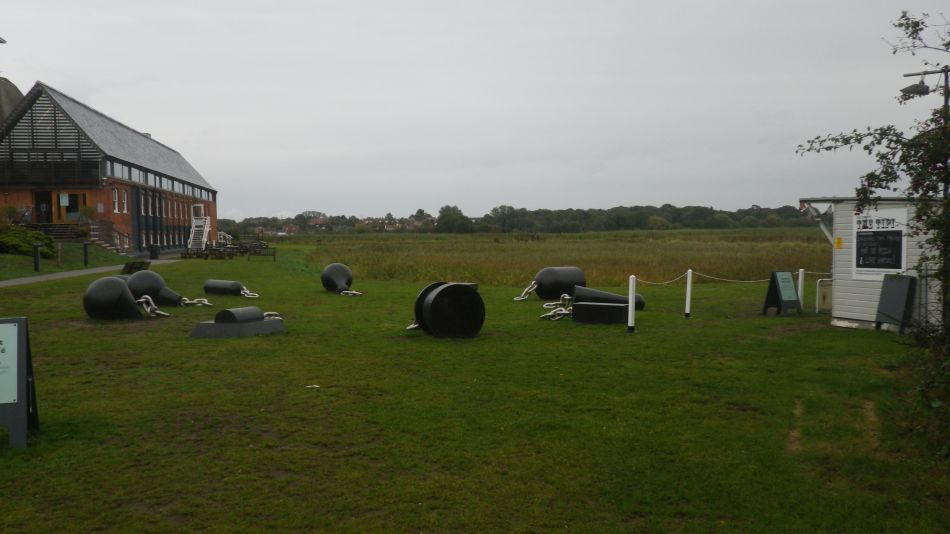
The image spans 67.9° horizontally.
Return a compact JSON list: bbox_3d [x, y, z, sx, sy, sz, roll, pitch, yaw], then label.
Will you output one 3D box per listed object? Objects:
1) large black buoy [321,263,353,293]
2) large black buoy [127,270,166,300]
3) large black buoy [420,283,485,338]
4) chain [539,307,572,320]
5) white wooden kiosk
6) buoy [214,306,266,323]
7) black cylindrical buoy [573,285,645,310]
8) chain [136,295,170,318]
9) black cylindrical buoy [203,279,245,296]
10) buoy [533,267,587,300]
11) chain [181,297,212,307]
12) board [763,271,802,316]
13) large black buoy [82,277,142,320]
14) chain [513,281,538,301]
[{"bbox_3d":[-3.871,0.300,19.938,0.870,0.870,1.200,-1,3,-20],"label":"large black buoy"},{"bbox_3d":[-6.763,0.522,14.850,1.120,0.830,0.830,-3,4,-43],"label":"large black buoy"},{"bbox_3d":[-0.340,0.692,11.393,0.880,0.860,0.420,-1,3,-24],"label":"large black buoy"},{"bbox_3d":[1.614,0.925,14.058,0.640,0.200,0.340,0,3,-6],"label":"chain"},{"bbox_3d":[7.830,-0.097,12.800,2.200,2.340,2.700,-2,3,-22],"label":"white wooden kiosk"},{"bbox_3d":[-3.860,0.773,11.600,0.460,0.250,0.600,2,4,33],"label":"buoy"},{"bbox_3d":[2.909,0.664,15.250,1.480,0.520,0.520,0,3,10],"label":"black cylindrical buoy"},{"bbox_3d":[-6.246,0.790,13.700,0.680,0.430,0.320,-2,3,-23],"label":"chain"},{"bbox_3d":[-6.893,0.572,19.319,1.120,0.390,0.390,2,3,28],"label":"black cylindrical buoy"},{"bbox_3d":[2.170,0.407,17.900,1.280,0.820,0.820,0,3,0],"label":"buoy"},{"bbox_3d":[-6.150,0.812,15.600,0.720,0.190,0.260,-2,3,-27],"label":"chain"},{"bbox_3d":[6.344,0.552,14.550,0.530,0.900,0.520,-2,4,-29],"label":"board"},{"bbox_3d":[-6.960,0.604,13.483,1.120,0.840,0.850,2,3,31],"label":"large black buoy"},{"bbox_3d":[1.260,0.591,17.600,0.620,0.460,0.270,0,3,0],"label":"chain"}]

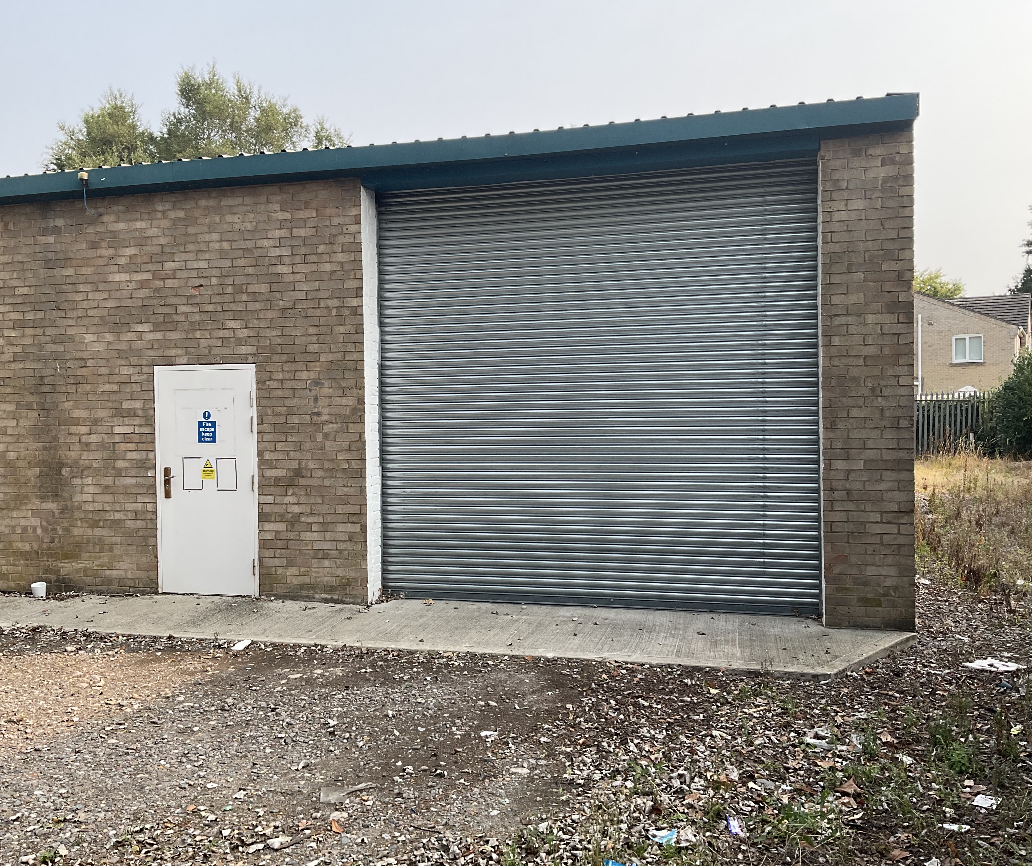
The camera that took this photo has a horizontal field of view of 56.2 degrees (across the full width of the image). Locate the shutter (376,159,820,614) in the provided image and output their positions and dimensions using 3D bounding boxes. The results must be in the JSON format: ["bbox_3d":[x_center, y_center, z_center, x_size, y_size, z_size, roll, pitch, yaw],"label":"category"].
[{"bbox_3d":[0.574,-0.324,7.808,3.590,3.470,0.100,0,1,15],"label":"shutter"}]

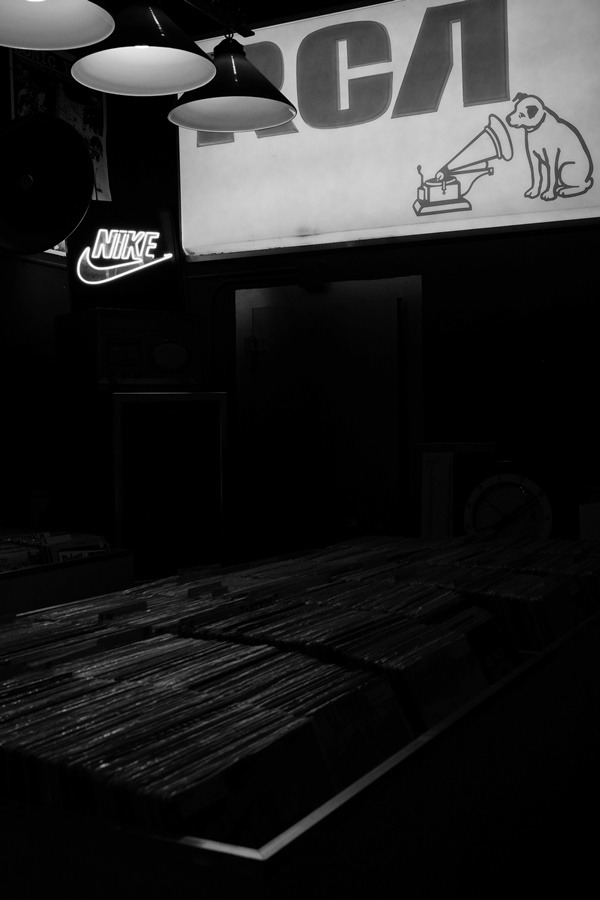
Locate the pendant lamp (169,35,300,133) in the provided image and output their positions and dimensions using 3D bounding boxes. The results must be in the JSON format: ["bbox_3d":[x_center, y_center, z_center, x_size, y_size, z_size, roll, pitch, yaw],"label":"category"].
[{"bbox_3d":[-0.188,-1.015,2.785,0.350,0.208,0.350,-2,1,0],"label":"pendant lamp"}]

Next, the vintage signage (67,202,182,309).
[{"bbox_3d":[-0.780,-0.860,4.580,0.490,0.460,0.100,0,-12,-20],"label":"vintage signage"}]

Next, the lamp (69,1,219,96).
[{"bbox_3d":[-0.380,-1.007,2.465,0.350,0.200,0.350,-2,1,0],"label":"lamp"}]

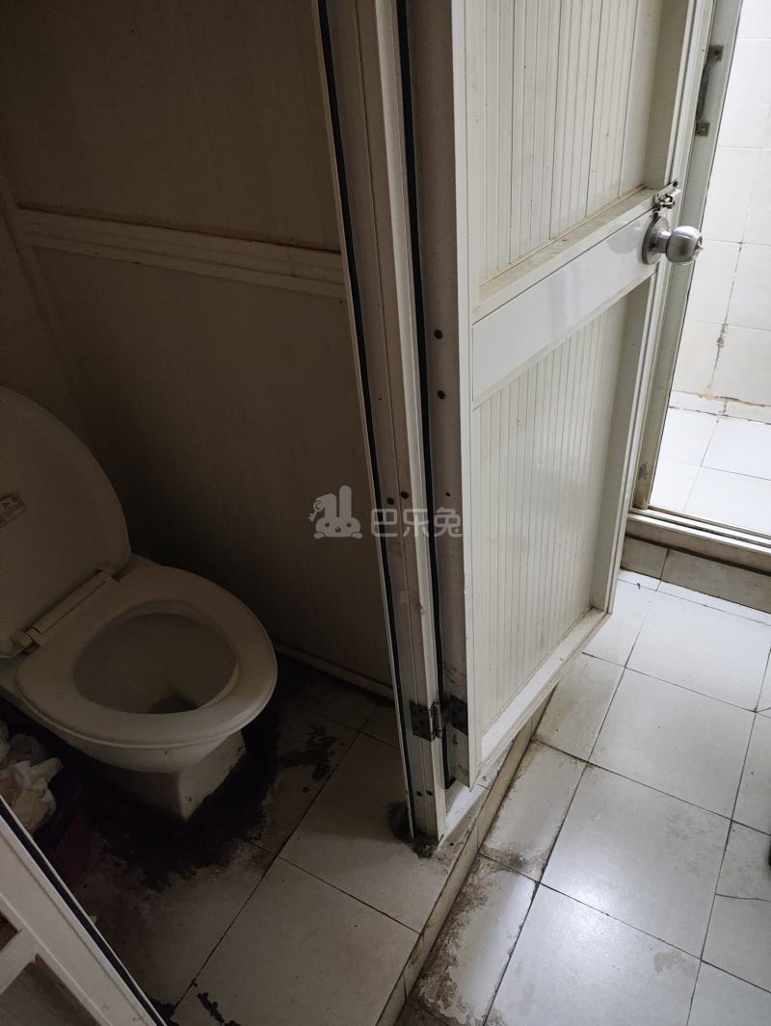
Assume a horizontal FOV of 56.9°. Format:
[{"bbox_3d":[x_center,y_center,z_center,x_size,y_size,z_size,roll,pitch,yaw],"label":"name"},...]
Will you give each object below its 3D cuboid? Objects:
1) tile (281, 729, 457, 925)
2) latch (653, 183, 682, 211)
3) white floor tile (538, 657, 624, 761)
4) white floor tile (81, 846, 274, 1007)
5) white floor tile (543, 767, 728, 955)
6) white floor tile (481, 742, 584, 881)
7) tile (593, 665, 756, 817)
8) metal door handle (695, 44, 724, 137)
[{"bbox_3d":[0.003,0.615,1.413,0.307,0.010,0.303,16,43,26],"label":"tile"},{"bbox_3d":[0.401,-0.443,1.004,0.020,0.032,0.052,25,48,34],"label":"latch"},{"bbox_3d":[0.477,0.465,1.742,0.135,0.010,0.300,16,43,26],"label":"white floor tile"},{"bbox_3d":[-0.410,0.711,1.347,0.302,0.010,0.300,16,43,26],"label":"white floor tile"},{"bbox_3d":[0.515,0.689,1.450,0.300,0.010,0.300,16,43,26],"label":"white floor tile"},{"bbox_3d":[0.328,0.635,1.545,0.135,0.010,0.300,16,43,26],"label":"white floor tile"},{"bbox_3d":[0.665,0.519,1.647,0.300,0.010,0.300,16,43,26],"label":"tile"},{"bbox_3d":[0.616,-0.807,1.371,0.028,0.155,0.040,16,43,26],"label":"metal door handle"}]

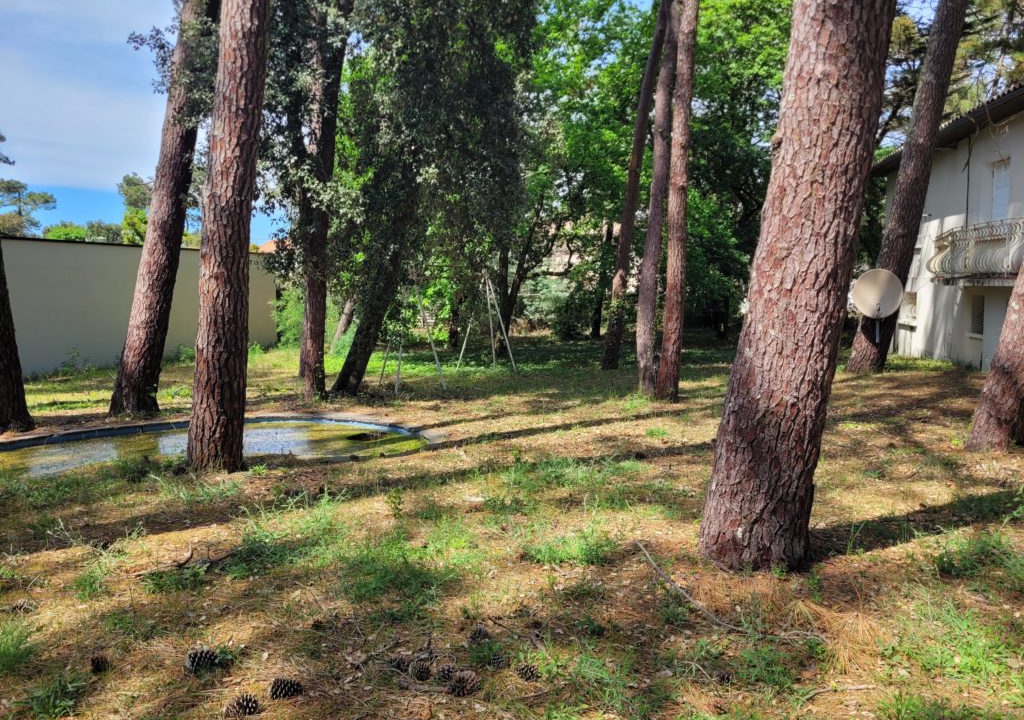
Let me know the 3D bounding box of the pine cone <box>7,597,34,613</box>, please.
[{"bbox_3d":[-2.381,1.185,3.727,0.140,0.080,0.095,-4,6,-33],"label":"pine cone"}]

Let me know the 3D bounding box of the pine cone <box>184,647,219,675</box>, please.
[{"bbox_3d":[-1.267,1.226,3.138,0.140,0.098,0.105,-2,6,-23],"label":"pine cone"}]

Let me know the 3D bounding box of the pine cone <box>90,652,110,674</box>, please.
[{"bbox_3d":[-1.674,1.235,3.129,0.085,0.085,0.095,-3,6,-29],"label":"pine cone"}]

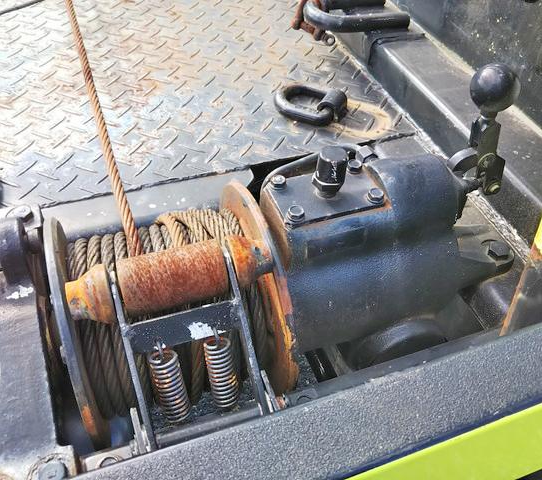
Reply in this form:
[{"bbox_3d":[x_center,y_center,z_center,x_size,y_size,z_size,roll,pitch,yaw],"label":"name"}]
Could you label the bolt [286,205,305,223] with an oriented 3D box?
[{"bbox_3d":[0.025,-0.026,0.547,0.018,0.009,0.018,-13,48,-16],"label":"bolt"}]

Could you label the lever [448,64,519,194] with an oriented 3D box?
[{"bbox_3d":[0.246,-0.110,0.610,0.060,0.192,0.050,-28,50,1],"label":"lever"}]

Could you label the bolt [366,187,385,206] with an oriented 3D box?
[{"bbox_3d":[0.108,-0.045,0.570,0.018,0.009,0.018,-13,48,-16],"label":"bolt"}]

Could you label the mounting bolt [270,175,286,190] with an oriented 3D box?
[{"bbox_3d":[0.008,-0.060,0.579,0.018,0.009,0.018,-13,48,-16],"label":"mounting bolt"}]

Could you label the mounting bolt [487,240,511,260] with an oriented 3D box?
[{"bbox_3d":[0.278,0.013,0.676,0.025,0.012,0.025,-13,48,-16],"label":"mounting bolt"}]

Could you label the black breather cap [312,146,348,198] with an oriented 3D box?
[{"bbox_3d":[0.060,-0.066,0.553,0.032,0.057,0.032,2,46,-2],"label":"black breather cap"}]

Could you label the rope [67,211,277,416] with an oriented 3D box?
[{"bbox_3d":[-0.120,0.083,0.660,0.205,0.210,0.210,-13,48,-16],"label":"rope"}]

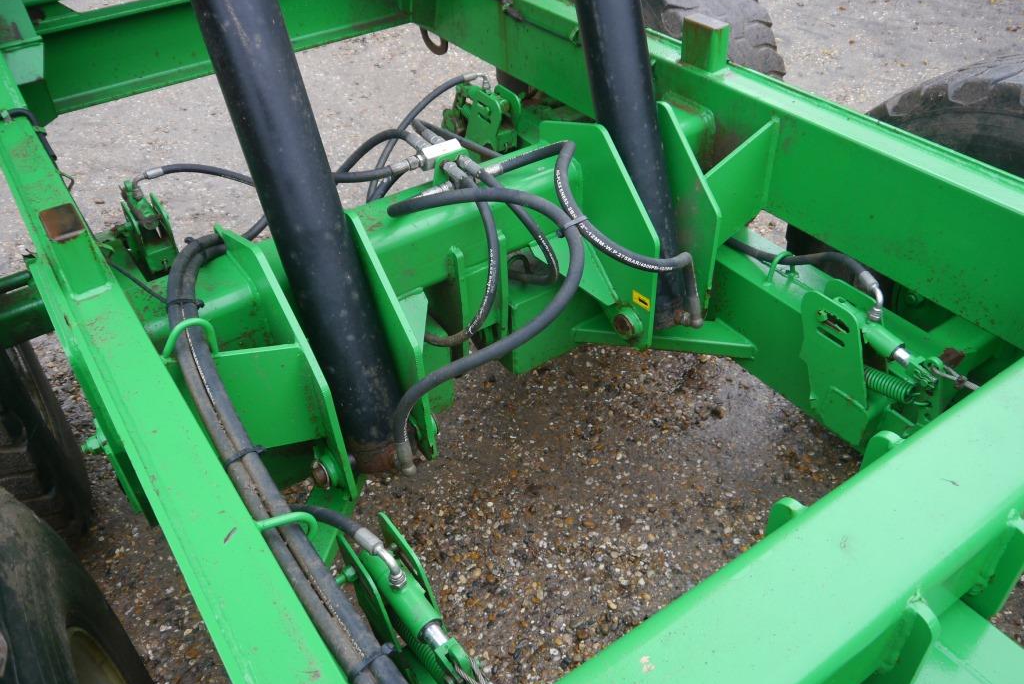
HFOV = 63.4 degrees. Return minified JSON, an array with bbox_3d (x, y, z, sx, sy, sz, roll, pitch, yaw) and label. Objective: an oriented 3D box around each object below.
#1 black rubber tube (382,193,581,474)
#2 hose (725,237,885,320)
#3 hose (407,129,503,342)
[{"bbox_3d":[-0.114,-0.055,1.344,0.316,0.399,0.370,-25,46,-25],"label":"black rubber tube"},{"bbox_3d":[0.525,-0.146,1.500,0.050,0.109,0.355,-25,46,-25],"label":"hose"},{"bbox_3d":[-0.153,-0.185,1.510,0.169,0.278,0.365,-25,46,-25],"label":"hose"}]

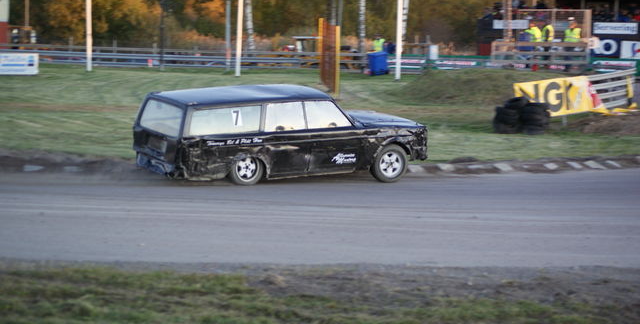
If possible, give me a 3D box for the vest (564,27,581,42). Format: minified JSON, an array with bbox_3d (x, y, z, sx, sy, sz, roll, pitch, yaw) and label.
[{"bbox_3d":[8.109,-4.085,64.000,0.530,0.620,0.320,2,4,14],"label":"vest"}]

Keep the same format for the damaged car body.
[{"bbox_3d":[-0.585,-0.421,31.443,4.480,1.400,1.700,-2,7,-32],"label":"damaged car body"}]

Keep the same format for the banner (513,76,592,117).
[{"bbox_3d":[5.355,-1.482,46.000,0.080,0.830,3.700,4,5,36],"label":"banner"}]

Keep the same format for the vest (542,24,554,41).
[{"bbox_3d":[7.338,-4.127,64.000,0.340,0.620,0.480,0,4,-18],"label":"vest"}]

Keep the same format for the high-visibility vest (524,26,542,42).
[{"bbox_3d":[6.824,-4.059,63.700,0.380,0.620,0.520,-1,5,-25],"label":"high-visibility vest"}]

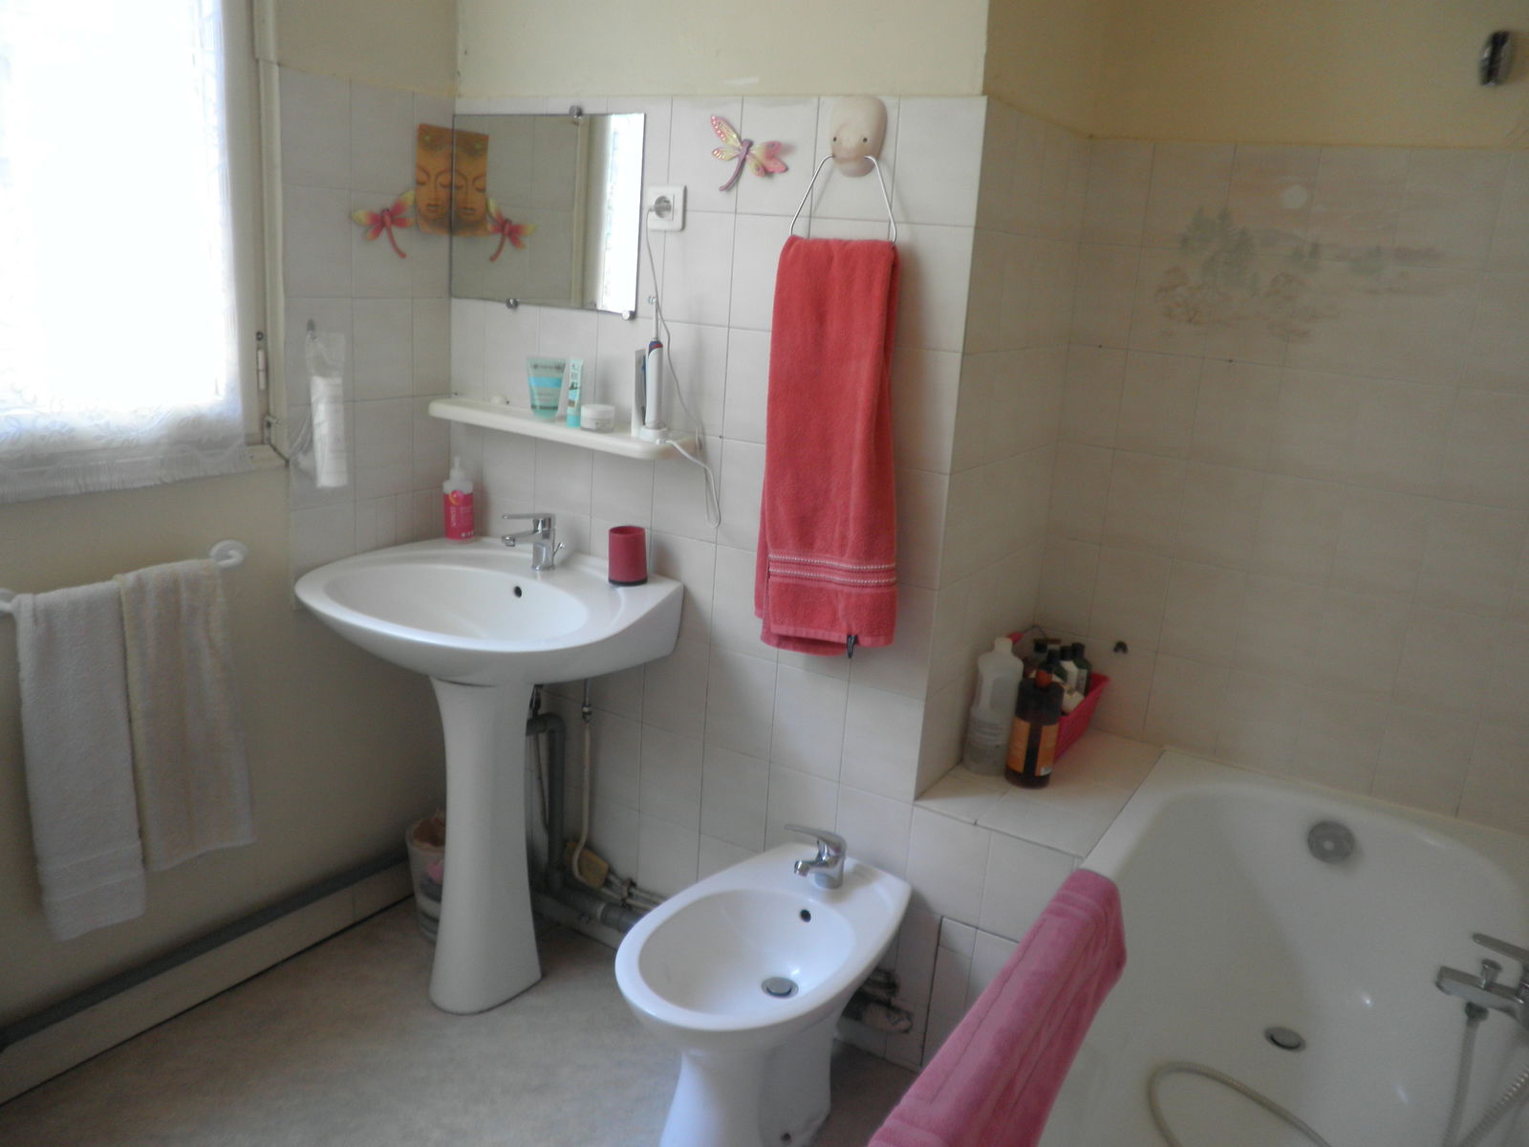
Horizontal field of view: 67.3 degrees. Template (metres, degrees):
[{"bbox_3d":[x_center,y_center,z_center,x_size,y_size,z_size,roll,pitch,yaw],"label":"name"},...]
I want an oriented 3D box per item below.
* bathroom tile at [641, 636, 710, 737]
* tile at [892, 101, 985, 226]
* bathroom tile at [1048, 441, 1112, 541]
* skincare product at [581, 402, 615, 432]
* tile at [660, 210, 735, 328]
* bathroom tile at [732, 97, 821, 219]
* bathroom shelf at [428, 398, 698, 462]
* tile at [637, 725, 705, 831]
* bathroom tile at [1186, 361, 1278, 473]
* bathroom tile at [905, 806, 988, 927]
[{"bbox_3d":[-0.175,0.224,2.316,0.150,0.200,0.010,12,17,28],"label":"bathroom tile"},{"bbox_3d":[0.276,-0.651,1.811,0.149,0.194,0.010,12,17,29],"label":"tile"},{"bbox_3d":[0.652,-0.168,2.377,0.122,0.200,0.010,13,18,31],"label":"bathroom tile"},{"bbox_3d":[-0.314,-0.295,2.175,0.063,0.046,0.063,2,15,-8],"label":"skincare product"},{"bbox_3d":[-0.118,-0.559,2.112,0.148,0.201,0.010,12,17,28],"label":"tile"},{"bbox_3d":[0.025,-0.722,1.990,0.148,0.191,0.010,12,17,28],"label":"bathroom tile"},{"bbox_3d":[-0.406,-0.285,2.223,0.578,0.034,0.136,13,18,28],"label":"bathroom shelf"},{"bbox_3d":[-0.187,0.414,2.342,0.149,0.200,0.010,12,17,29],"label":"tile"},{"bbox_3d":[0.930,-0.312,2.264,0.148,0.201,0.010,12,17,28],"label":"bathroom tile"},{"bbox_3d":[0.330,0.530,2.081,0.150,0.200,0.010,12,17,28],"label":"bathroom tile"}]

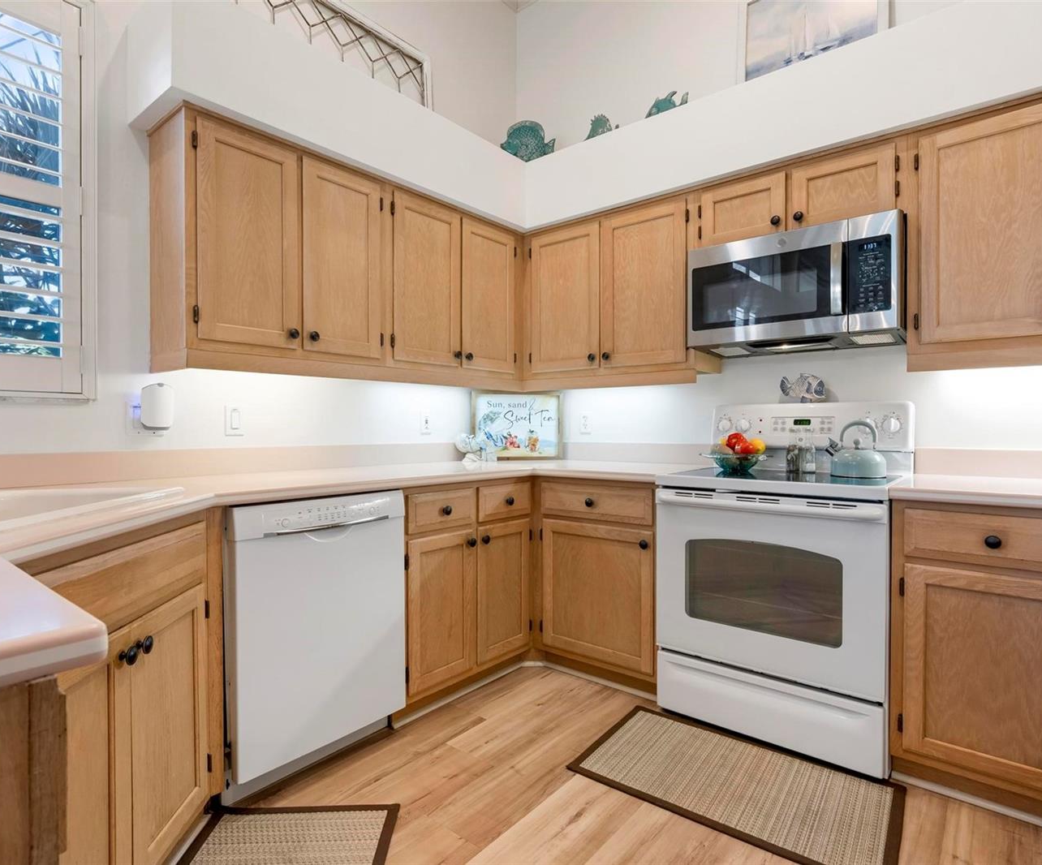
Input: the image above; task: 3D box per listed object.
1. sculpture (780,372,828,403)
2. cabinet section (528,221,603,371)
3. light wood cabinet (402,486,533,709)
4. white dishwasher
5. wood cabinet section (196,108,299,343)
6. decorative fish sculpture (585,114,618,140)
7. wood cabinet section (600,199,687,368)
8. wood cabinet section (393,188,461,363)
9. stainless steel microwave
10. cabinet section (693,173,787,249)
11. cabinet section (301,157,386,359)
[{"bbox_3d":[1.222,-0.191,2.498,0.187,0.128,0.060,0,1,40],"label":"sculpture"},{"bbox_3d":[0.324,-0.667,3.049,0.414,0.710,0.319,0,1,39],"label":"cabinet section"},{"bbox_3d":[-0.411,0.630,2.633,0.615,0.858,0.775,0,1,40],"label":"light wood cabinet"},{"bbox_3d":[-0.848,0.645,2.051,0.615,0.878,0.600,0,1,40],"label":"white dishwasher"},{"bbox_3d":[-1.041,-0.656,2.064,0.319,0.710,0.340,0,1,39],"label":"wood cabinet section"},{"bbox_3d":[0.409,-1.522,2.919,0.225,0.185,0.080,0,1,40],"label":"decorative fish sculpture"},{"bbox_3d":[0.655,-0.665,2.777,0.431,0.710,0.319,0,1,39],"label":"wood cabinet section"},{"bbox_3d":[-0.534,-0.662,2.681,0.319,0.710,0.389,0,1,39],"label":"wood cabinet section"},{"bbox_3d":[1.125,-0.565,2.367,0.754,0.417,0.410,0,1,40],"label":"stainless steel microwave"},{"bbox_3d":[1.006,-0.907,2.486,0.337,0.223,0.319,0,1,39],"label":"cabinet section"},{"bbox_3d":[-0.808,-0.659,2.347,0.319,0.710,0.350,0,1,39],"label":"cabinet section"}]

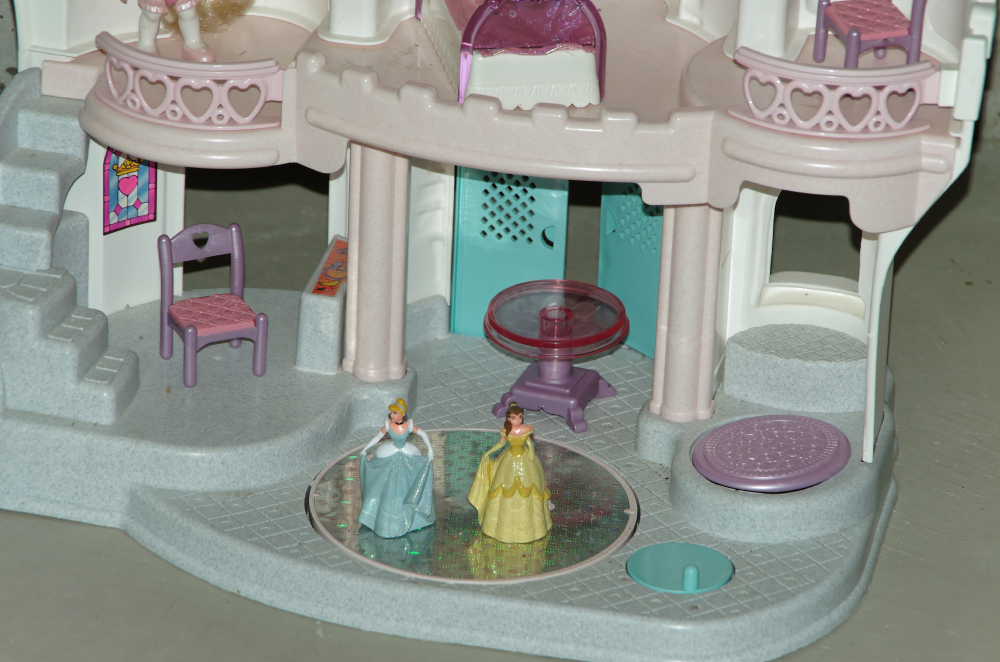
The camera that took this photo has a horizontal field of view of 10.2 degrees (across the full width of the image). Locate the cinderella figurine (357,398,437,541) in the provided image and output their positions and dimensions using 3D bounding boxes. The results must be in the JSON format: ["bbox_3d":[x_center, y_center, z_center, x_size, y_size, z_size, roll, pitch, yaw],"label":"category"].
[{"bbox_3d":[-0.063,0.080,3.455,0.049,0.087,0.039,4,27,4],"label":"cinderella figurine"}]

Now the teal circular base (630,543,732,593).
[{"bbox_3d":[0.111,0.140,3.438,0.066,0.018,0.066,2,27,-1],"label":"teal circular base"}]

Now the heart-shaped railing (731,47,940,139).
[{"bbox_3d":[0.205,-0.148,3.457,0.125,0.042,0.034,4,27,4],"label":"heart-shaped railing"}]

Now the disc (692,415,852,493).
[{"bbox_3d":[0.170,0.077,3.502,0.099,0.010,0.099,-1,26,0],"label":"disc"}]

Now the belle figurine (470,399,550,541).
[{"bbox_3d":[0.007,0.083,3.457,0.052,0.086,0.044,2,27,0],"label":"belle figurine"}]

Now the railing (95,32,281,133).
[{"bbox_3d":[-0.202,-0.156,3.523,0.124,0.043,0.036,10,28,15],"label":"railing"}]

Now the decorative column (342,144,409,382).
[{"bbox_3d":[-0.078,-0.053,3.562,0.040,0.172,0.036,7,27,10],"label":"decorative column"}]

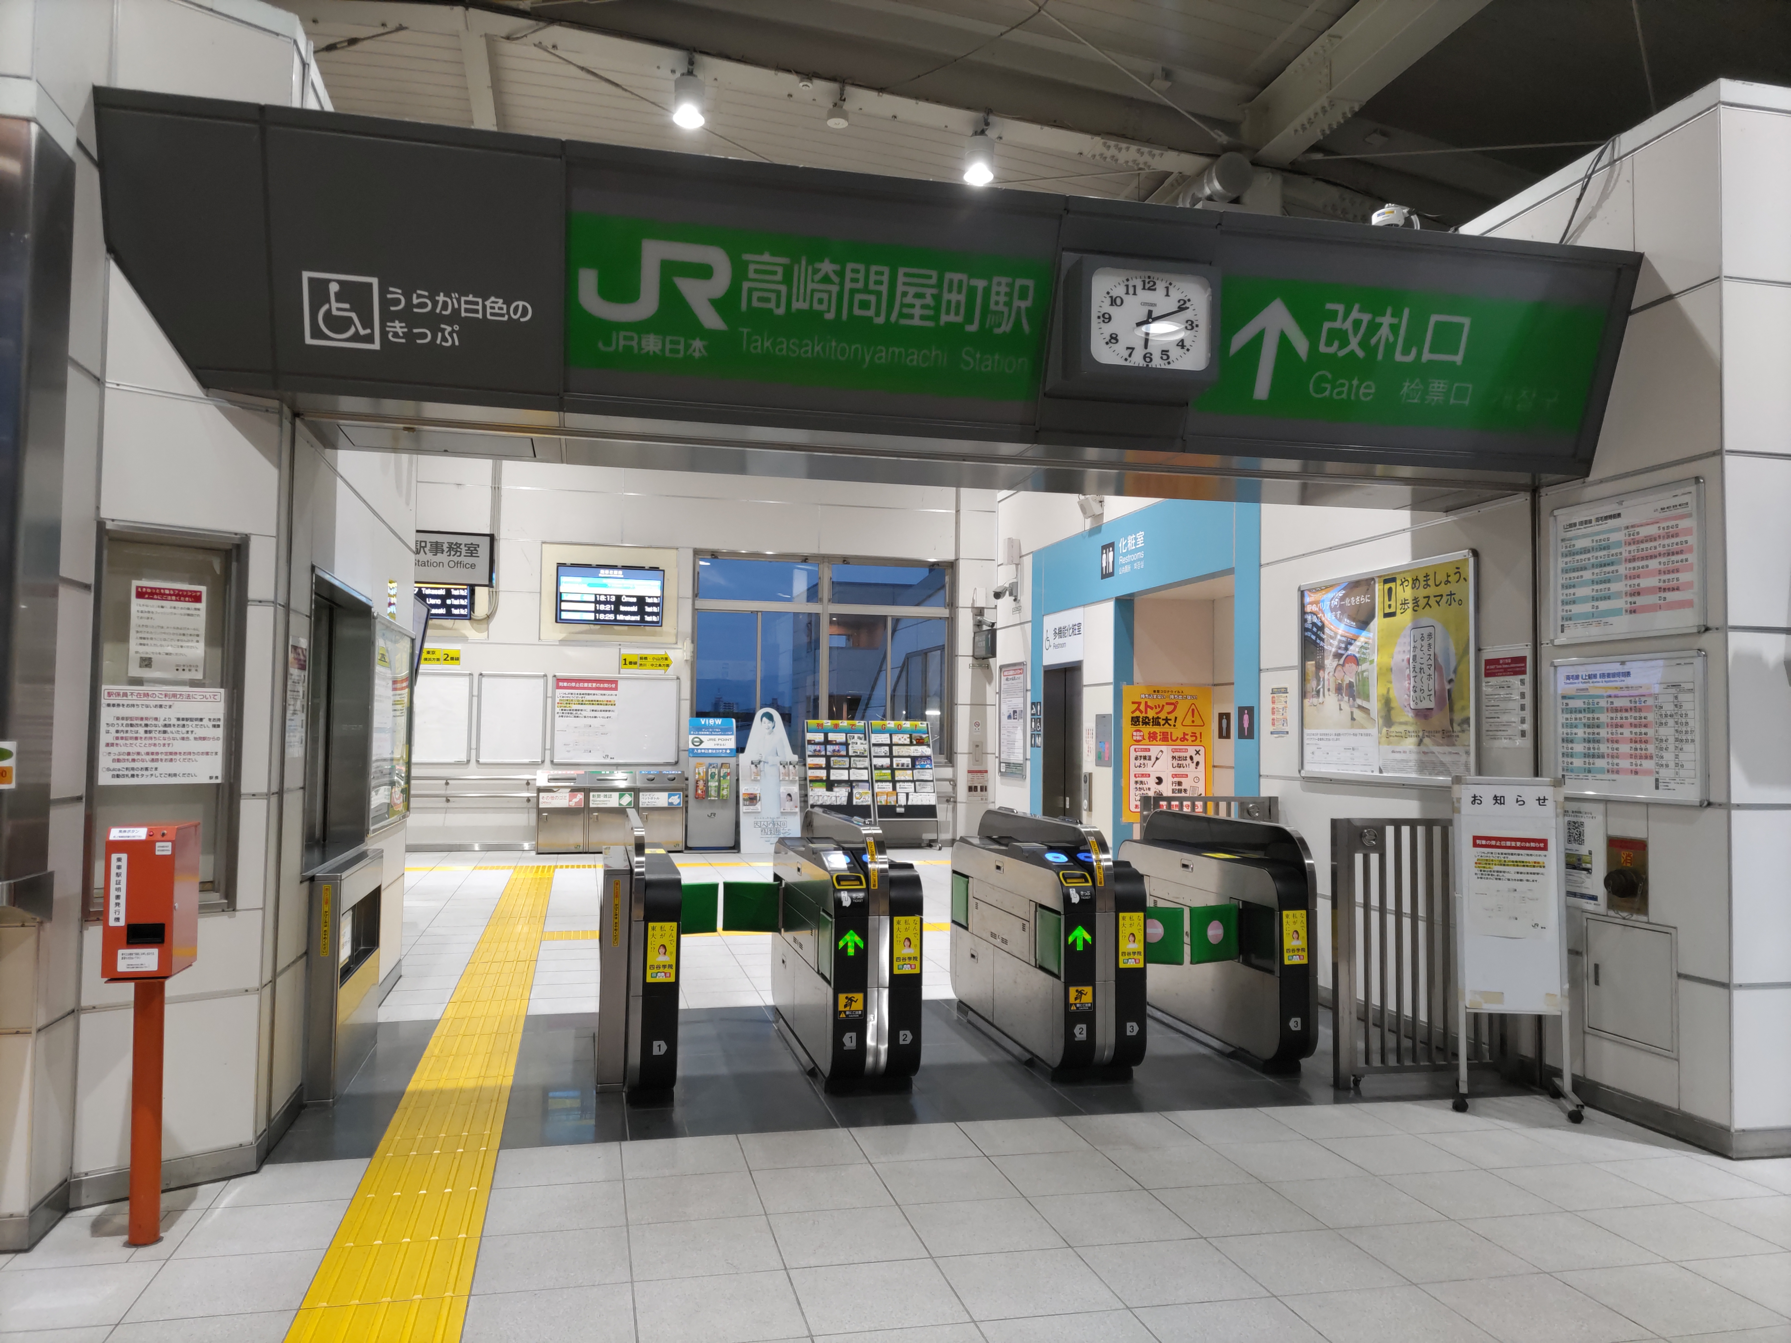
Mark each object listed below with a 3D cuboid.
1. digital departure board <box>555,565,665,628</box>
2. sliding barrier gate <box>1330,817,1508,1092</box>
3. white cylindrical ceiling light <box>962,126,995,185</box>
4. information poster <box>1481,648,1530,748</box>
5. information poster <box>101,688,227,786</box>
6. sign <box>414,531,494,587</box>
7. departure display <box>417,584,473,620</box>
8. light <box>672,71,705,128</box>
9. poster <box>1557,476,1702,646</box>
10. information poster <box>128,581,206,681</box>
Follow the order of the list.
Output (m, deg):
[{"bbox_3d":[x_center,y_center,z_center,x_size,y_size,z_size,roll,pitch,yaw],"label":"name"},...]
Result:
[{"bbox_3d":[-3.385,-0.899,15.949,1.230,0.690,0.110,1,-3,-13],"label":"digital departure board"},{"bbox_3d":[2.201,1.171,5.656,0.797,1.102,0.070,1,-3,-13],"label":"sliding barrier gate"},{"bbox_3d":[0.669,-4.135,10.809,0.242,0.387,0.242,1,-3,0],"label":"white cylindrical ceiling light"},{"bbox_3d":[2.620,0.117,5.790,0.010,0.425,0.315,1,-3,-13],"label":"information poster"},{"bbox_3d":[-2.266,0.201,4.169,0.347,0.299,0.008,3,-4,-43],"label":"information poster"},{"bbox_3d":[-3.024,-0.749,9.102,0.576,0.345,0.220,1,-3,-13],"label":"sign"},{"bbox_3d":[-5.411,-0.923,15.174,1.210,0.680,0.100,1,9,-13],"label":"departure display"},{"bbox_3d":[-1.580,-4.368,10.299,0.247,0.330,0.247,1,-3,-13],"label":"light"},{"bbox_3d":[2.820,-0.399,5.212,0.024,0.555,0.755,1,-3,-13],"label":"poster"},{"bbox_3d":[-2.278,-0.126,4.216,0.210,0.297,0.010,3,-4,-42],"label":"information poster"}]

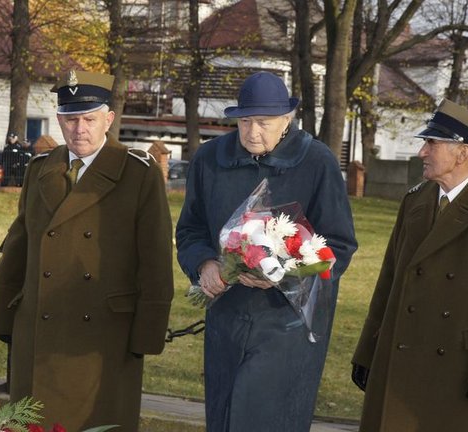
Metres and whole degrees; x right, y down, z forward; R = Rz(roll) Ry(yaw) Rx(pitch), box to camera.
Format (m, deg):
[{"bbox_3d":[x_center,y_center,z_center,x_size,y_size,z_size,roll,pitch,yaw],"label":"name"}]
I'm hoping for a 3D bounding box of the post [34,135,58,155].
[{"bbox_3d":[-4.430,-1.220,44.600,0.480,1.340,0.390,3,3,28],"label":"post"}]

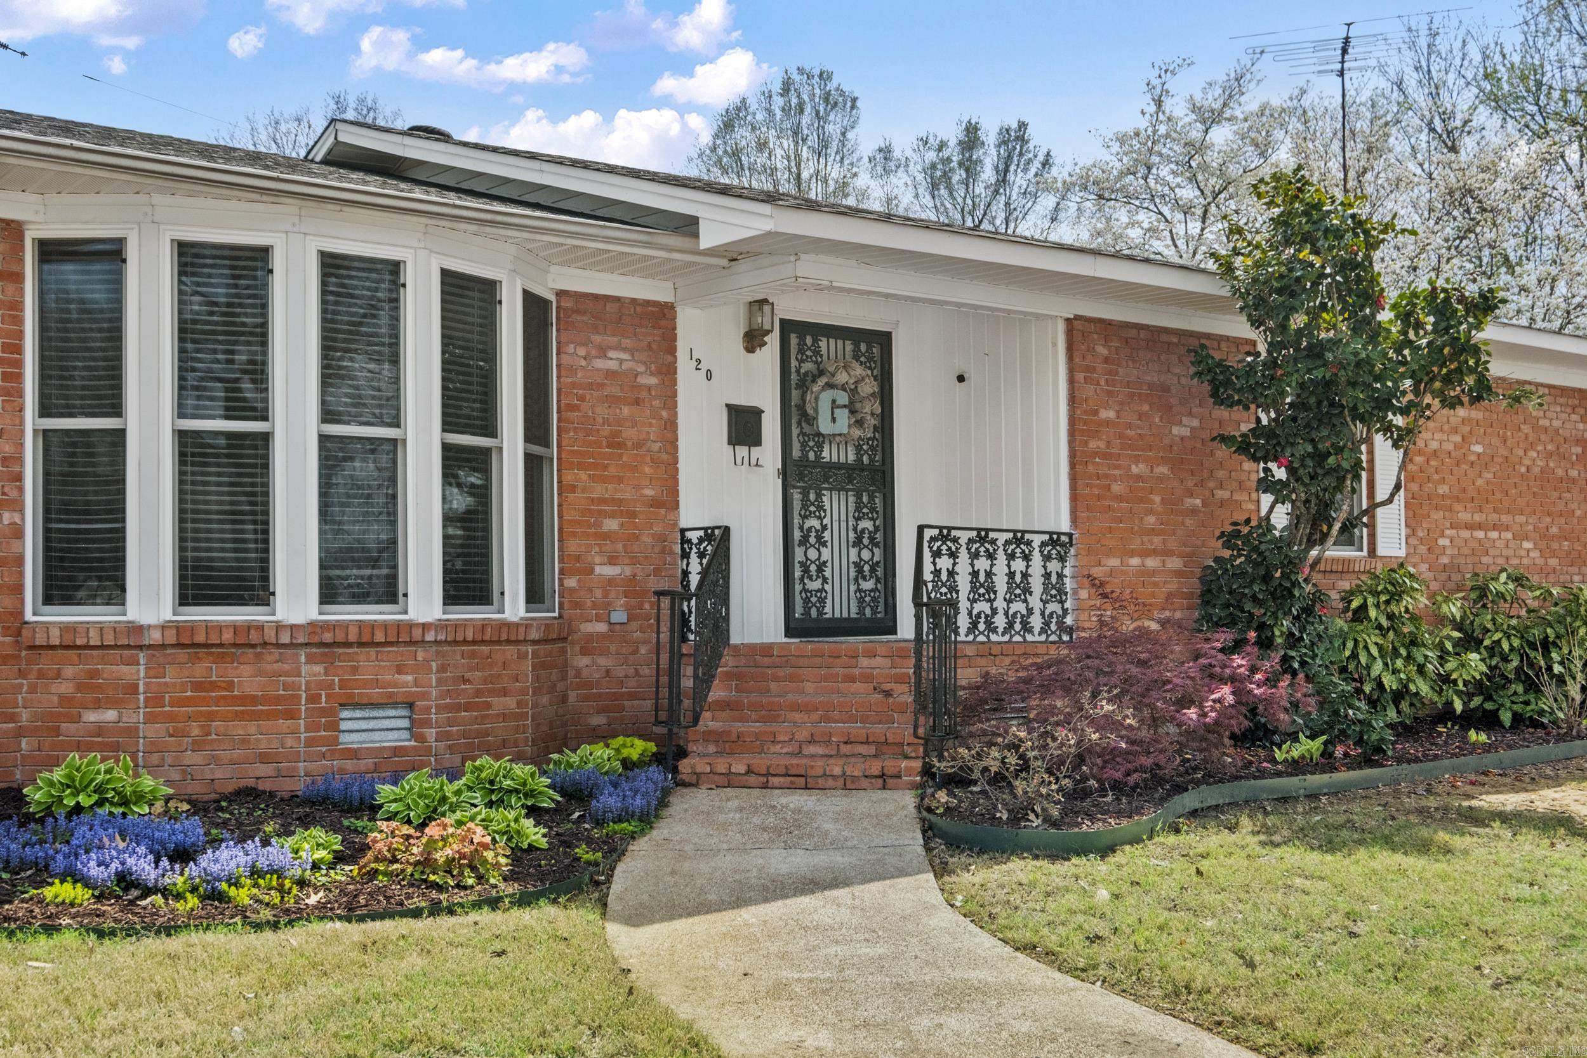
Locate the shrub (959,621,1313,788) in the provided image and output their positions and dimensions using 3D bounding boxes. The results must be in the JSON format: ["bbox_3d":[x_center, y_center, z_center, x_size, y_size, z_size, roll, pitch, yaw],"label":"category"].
[{"bbox_3d":[1.959,0.963,9.100,1.750,0.870,1.350,1,-3,-34],"label":"shrub"}]

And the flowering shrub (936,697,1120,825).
[{"bbox_3d":[1.100,1.072,7.450,0.830,0.580,0.680,0,-2,0],"label":"flowering shrub"}]

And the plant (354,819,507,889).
[{"bbox_3d":[-1.390,1.217,6.100,0.550,0.220,0.460,0,-2,0],"label":"plant"}]

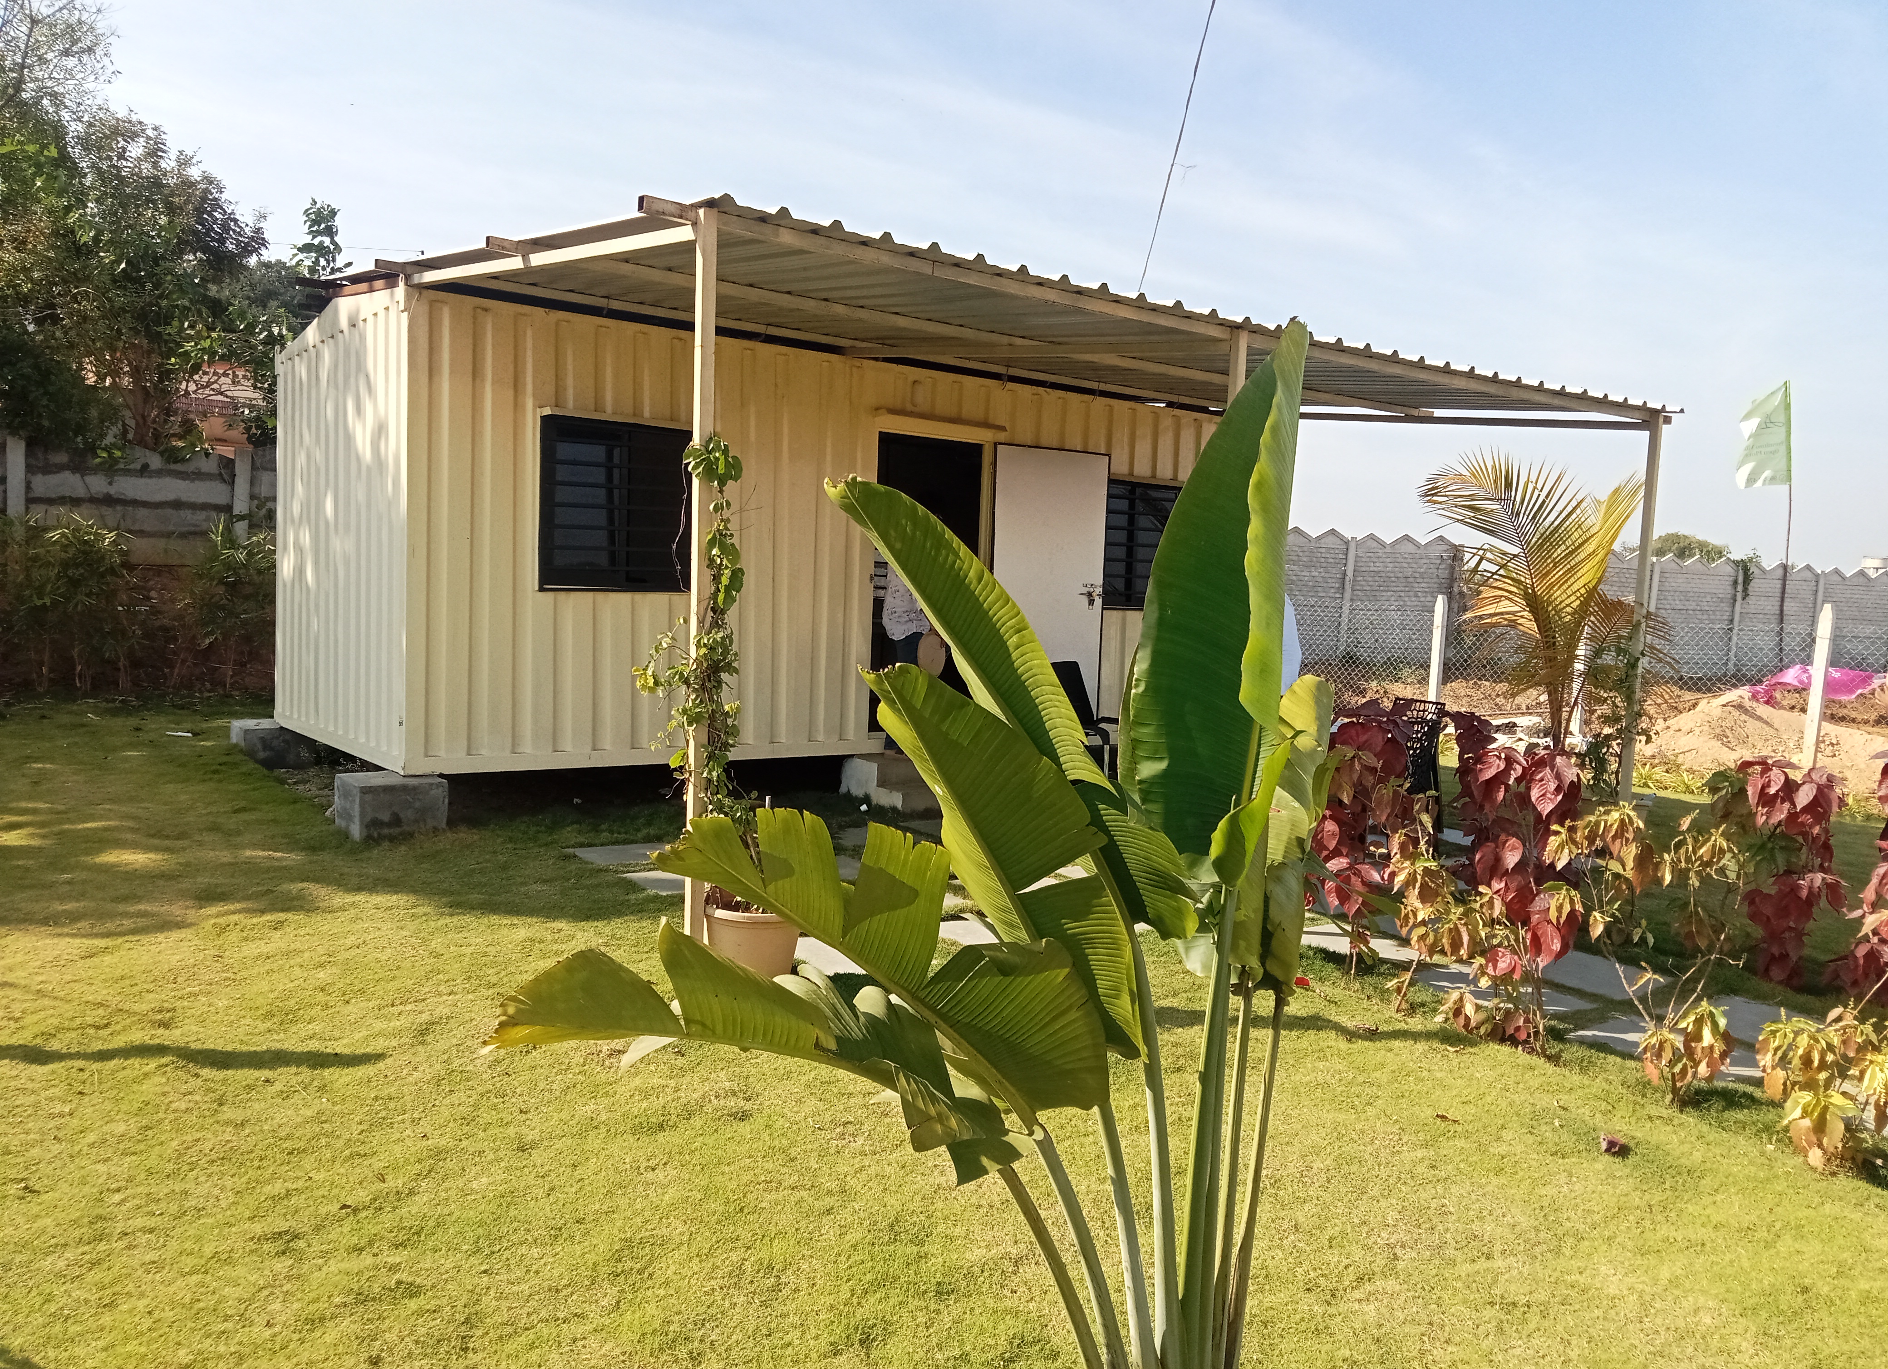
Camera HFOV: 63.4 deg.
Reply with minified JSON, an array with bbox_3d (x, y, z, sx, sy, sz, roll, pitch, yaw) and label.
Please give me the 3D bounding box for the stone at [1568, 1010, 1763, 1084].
[{"bbox_3d":[2.388,1.189,4.946,0.470,0.050,0.570,-1,4,-39],"label":"stone"}]

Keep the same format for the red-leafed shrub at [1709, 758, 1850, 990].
[{"bbox_3d":[3.213,0.718,5.853,0.480,0.854,0.460,4,4,29],"label":"red-leafed shrub"}]

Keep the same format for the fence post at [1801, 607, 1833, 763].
[{"bbox_3d":[6.987,0.133,12.244,0.105,1.555,0.105,1,4,-40],"label":"fence post"}]

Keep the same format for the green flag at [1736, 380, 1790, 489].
[{"bbox_3d":[11.793,-3.602,22.000,0.750,1.500,0.200,3,4,28],"label":"green flag"}]

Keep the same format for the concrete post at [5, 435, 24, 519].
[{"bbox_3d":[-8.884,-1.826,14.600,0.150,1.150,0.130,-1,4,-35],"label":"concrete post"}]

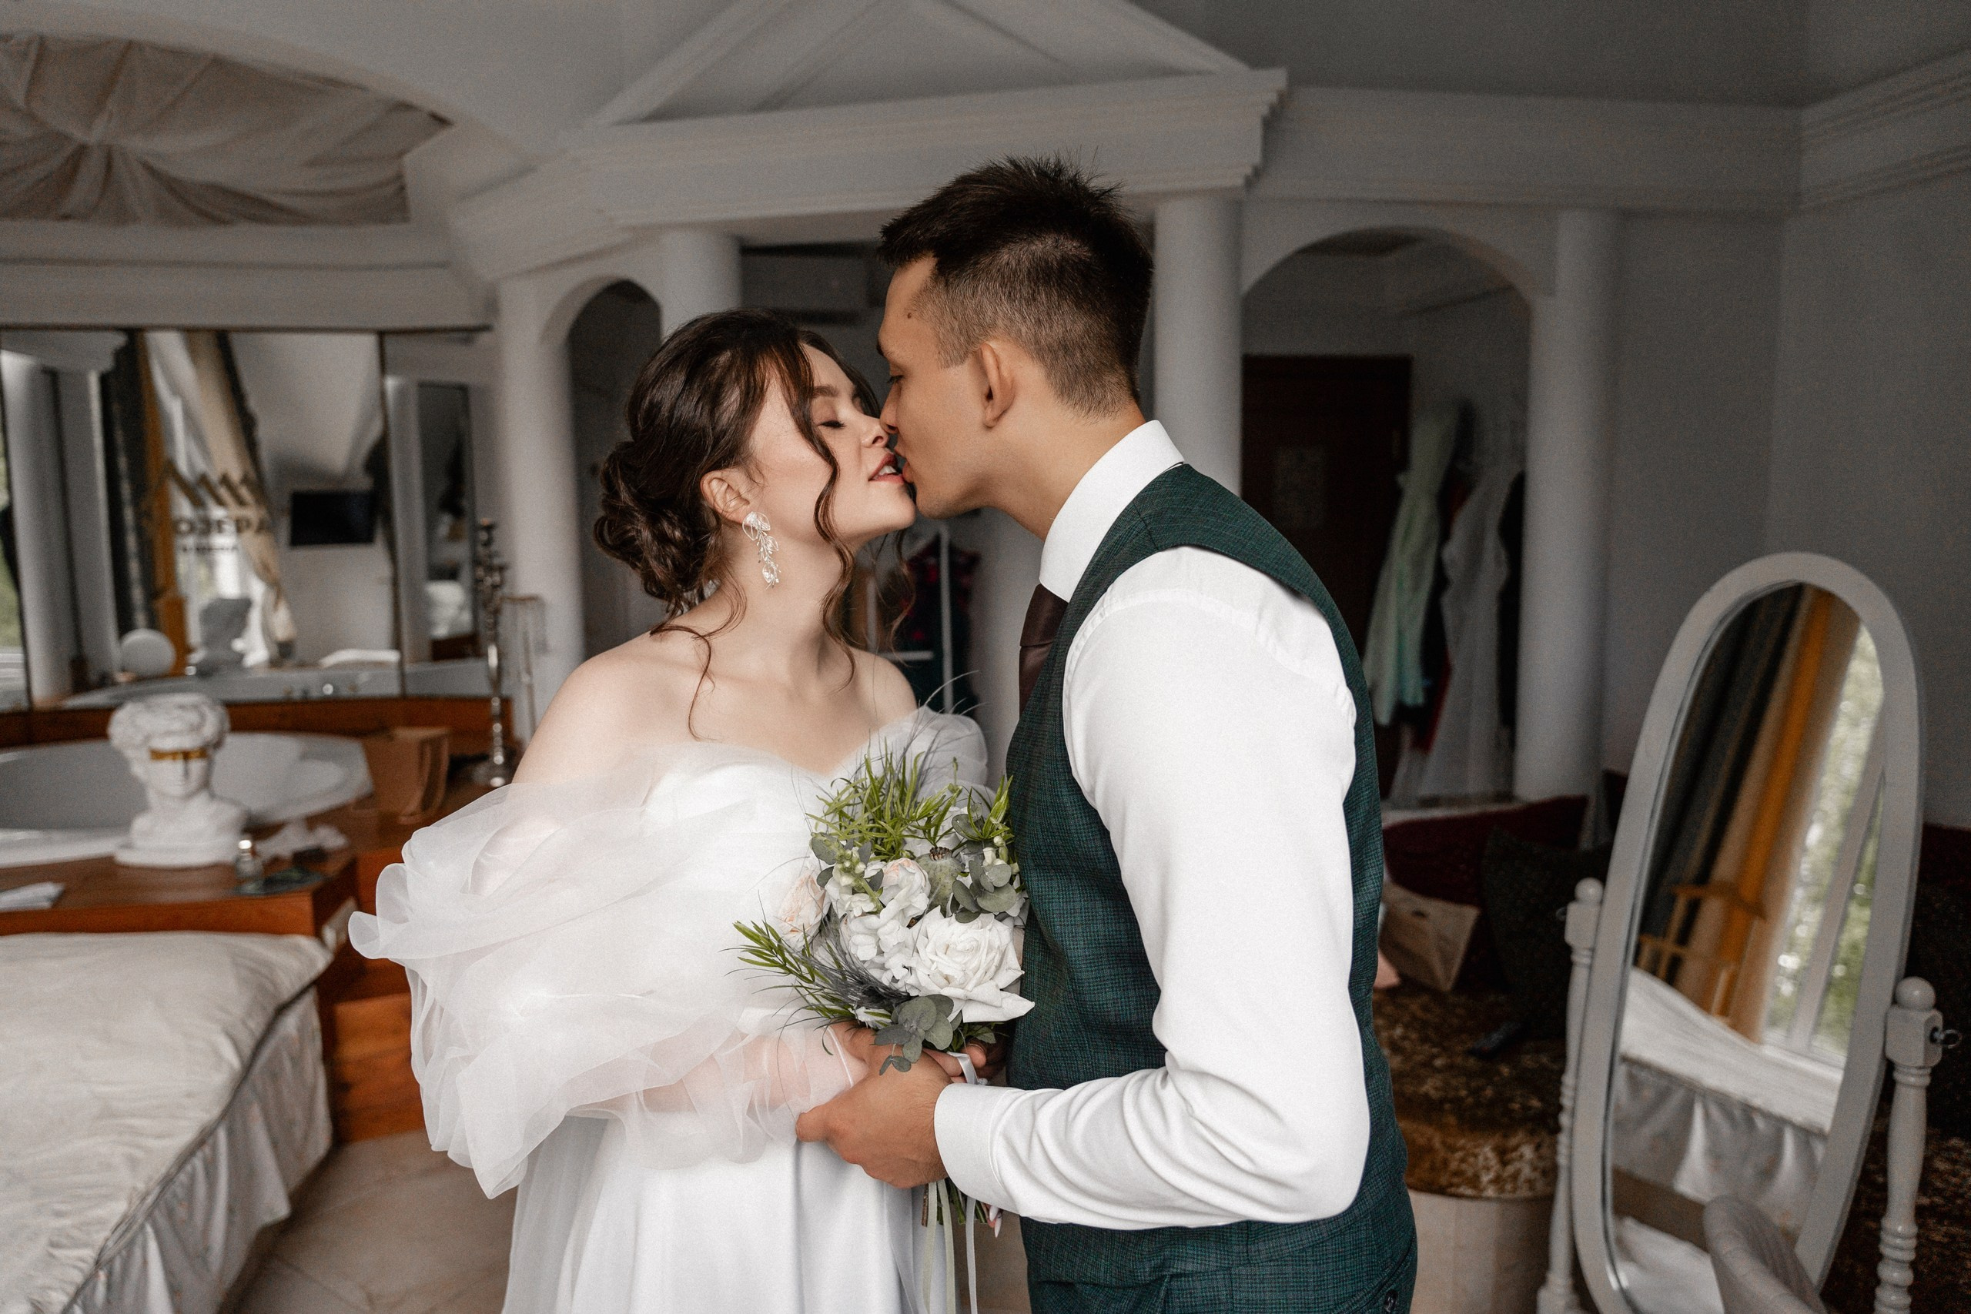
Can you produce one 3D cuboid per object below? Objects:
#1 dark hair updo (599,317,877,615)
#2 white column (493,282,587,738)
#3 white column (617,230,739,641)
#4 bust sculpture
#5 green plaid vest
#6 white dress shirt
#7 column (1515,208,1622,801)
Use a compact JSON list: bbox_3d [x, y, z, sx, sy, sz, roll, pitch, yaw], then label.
[{"bbox_3d":[-0.199,-0.157,1.110,0.230,0.250,0.190,-11,4,18],"label":"dark hair updo"},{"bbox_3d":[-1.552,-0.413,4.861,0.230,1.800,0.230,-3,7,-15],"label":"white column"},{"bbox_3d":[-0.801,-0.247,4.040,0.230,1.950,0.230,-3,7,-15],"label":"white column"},{"bbox_3d":[-2.068,0.293,3.473,0.290,0.435,0.260,-6,9,-37],"label":"bust sculpture"},{"bbox_3d":[0.169,0.157,1.030,0.300,0.600,0.410,0,7,3],"label":"green plaid vest"},{"bbox_3d":[0.143,0.145,1.010,0.350,0.640,0.500,0,7,3],"label":"white dress shirt"},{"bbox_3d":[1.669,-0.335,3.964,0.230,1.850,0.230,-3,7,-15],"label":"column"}]

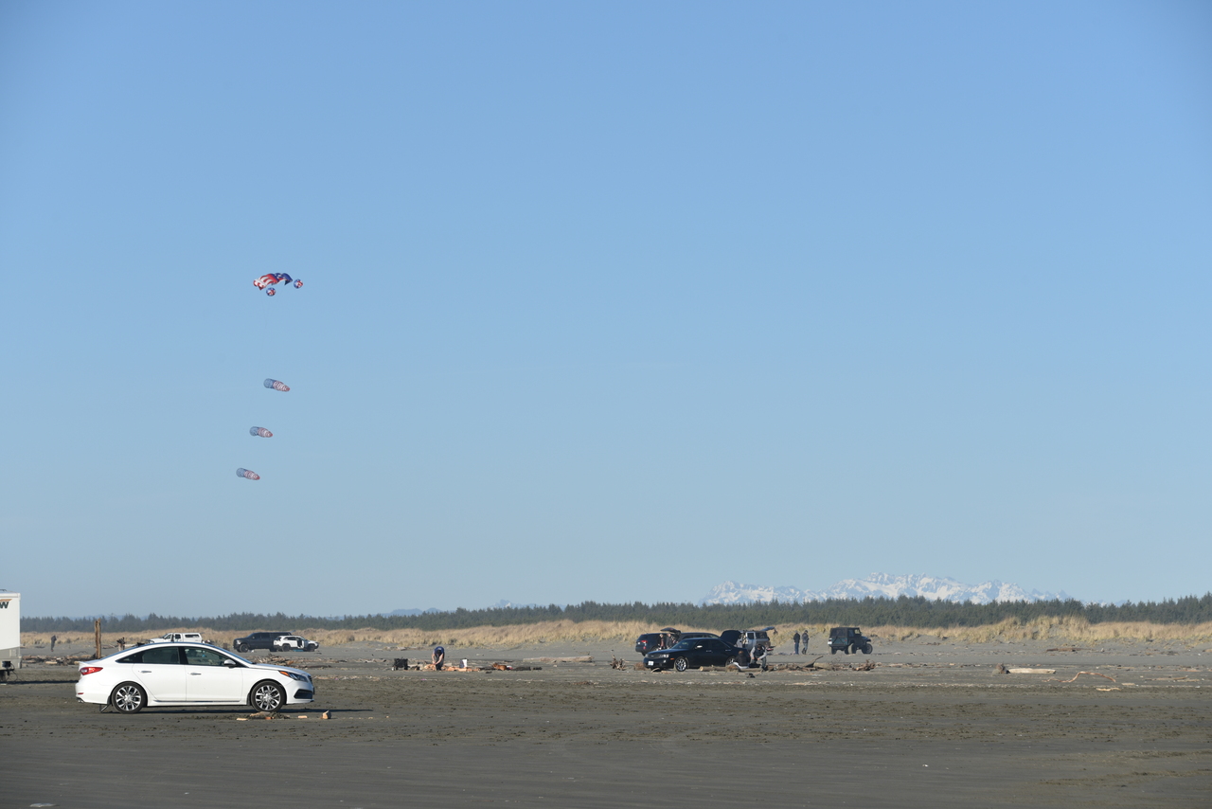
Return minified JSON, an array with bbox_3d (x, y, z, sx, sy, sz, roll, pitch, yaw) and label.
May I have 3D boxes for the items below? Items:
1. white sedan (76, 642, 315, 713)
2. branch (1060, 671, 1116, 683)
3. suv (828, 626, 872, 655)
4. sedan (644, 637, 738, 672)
[{"bbox_3d":[-8.329,5.545,92.200,4.850,1.460,1.865,0,-3,-2],"label":"white sedan"},{"bbox_3d":[16.131,9.103,152.000,1.830,0.370,0.400,0,-3,6],"label":"branch"},{"bbox_3d":[17.090,16.553,318.000,1.700,1.850,3.650,-2,-3,32],"label":"suv"},{"bbox_3d":[4.052,10.975,199.500,5.000,1.460,1.780,2,-4,-35],"label":"sedan"}]

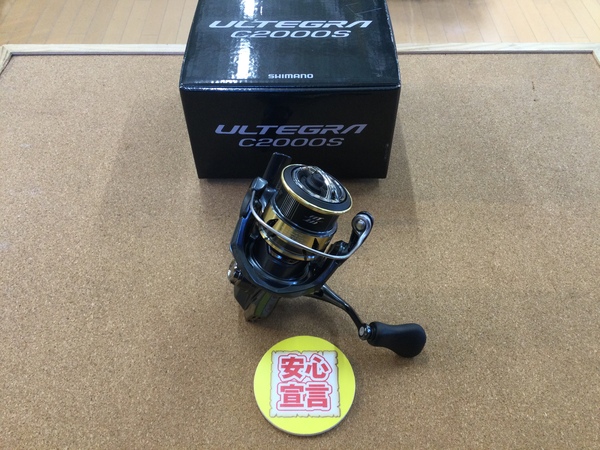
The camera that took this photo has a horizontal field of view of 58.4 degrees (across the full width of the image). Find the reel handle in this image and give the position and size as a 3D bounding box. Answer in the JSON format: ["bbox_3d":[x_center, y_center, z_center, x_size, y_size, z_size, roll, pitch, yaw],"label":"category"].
[{"bbox_3d":[0.055,0.065,0.309,0.037,0.015,0.021,13,47,-24],"label":"reel handle"}]

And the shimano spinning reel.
[{"bbox_3d":[0.015,0.015,0.325,0.113,0.104,0.124,13,35,-24],"label":"shimano spinning reel"}]

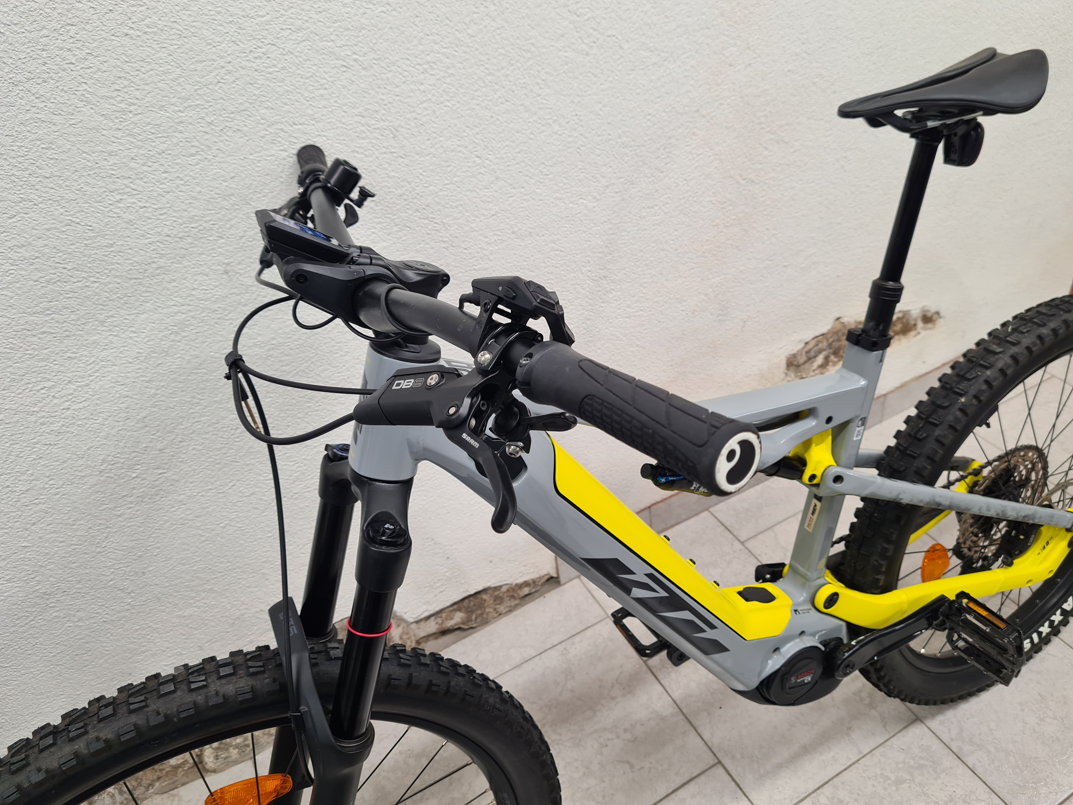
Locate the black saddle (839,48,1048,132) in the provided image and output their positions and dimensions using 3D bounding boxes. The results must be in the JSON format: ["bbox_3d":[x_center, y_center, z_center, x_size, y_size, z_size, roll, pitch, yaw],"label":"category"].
[{"bbox_3d":[0.432,-0.332,0.877,0.272,0.062,0.145,-22,31,-18],"label":"black saddle"}]

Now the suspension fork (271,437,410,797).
[{"bbox_3d":[-0.237,0.341,0.829,0.120,0.600,0.192,4,20,-30],"label":"suspension fork"}]

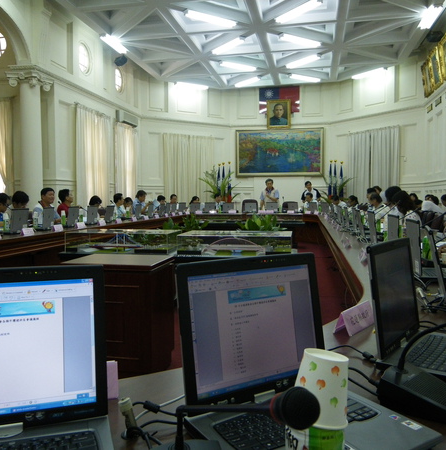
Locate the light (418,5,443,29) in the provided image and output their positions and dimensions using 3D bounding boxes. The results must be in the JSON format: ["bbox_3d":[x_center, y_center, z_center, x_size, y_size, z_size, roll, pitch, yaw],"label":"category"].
[{"bbox_3d":[3.847,-3.856,8.998,0.200,0.110,1.170,1,3,11],"label":"light"}]

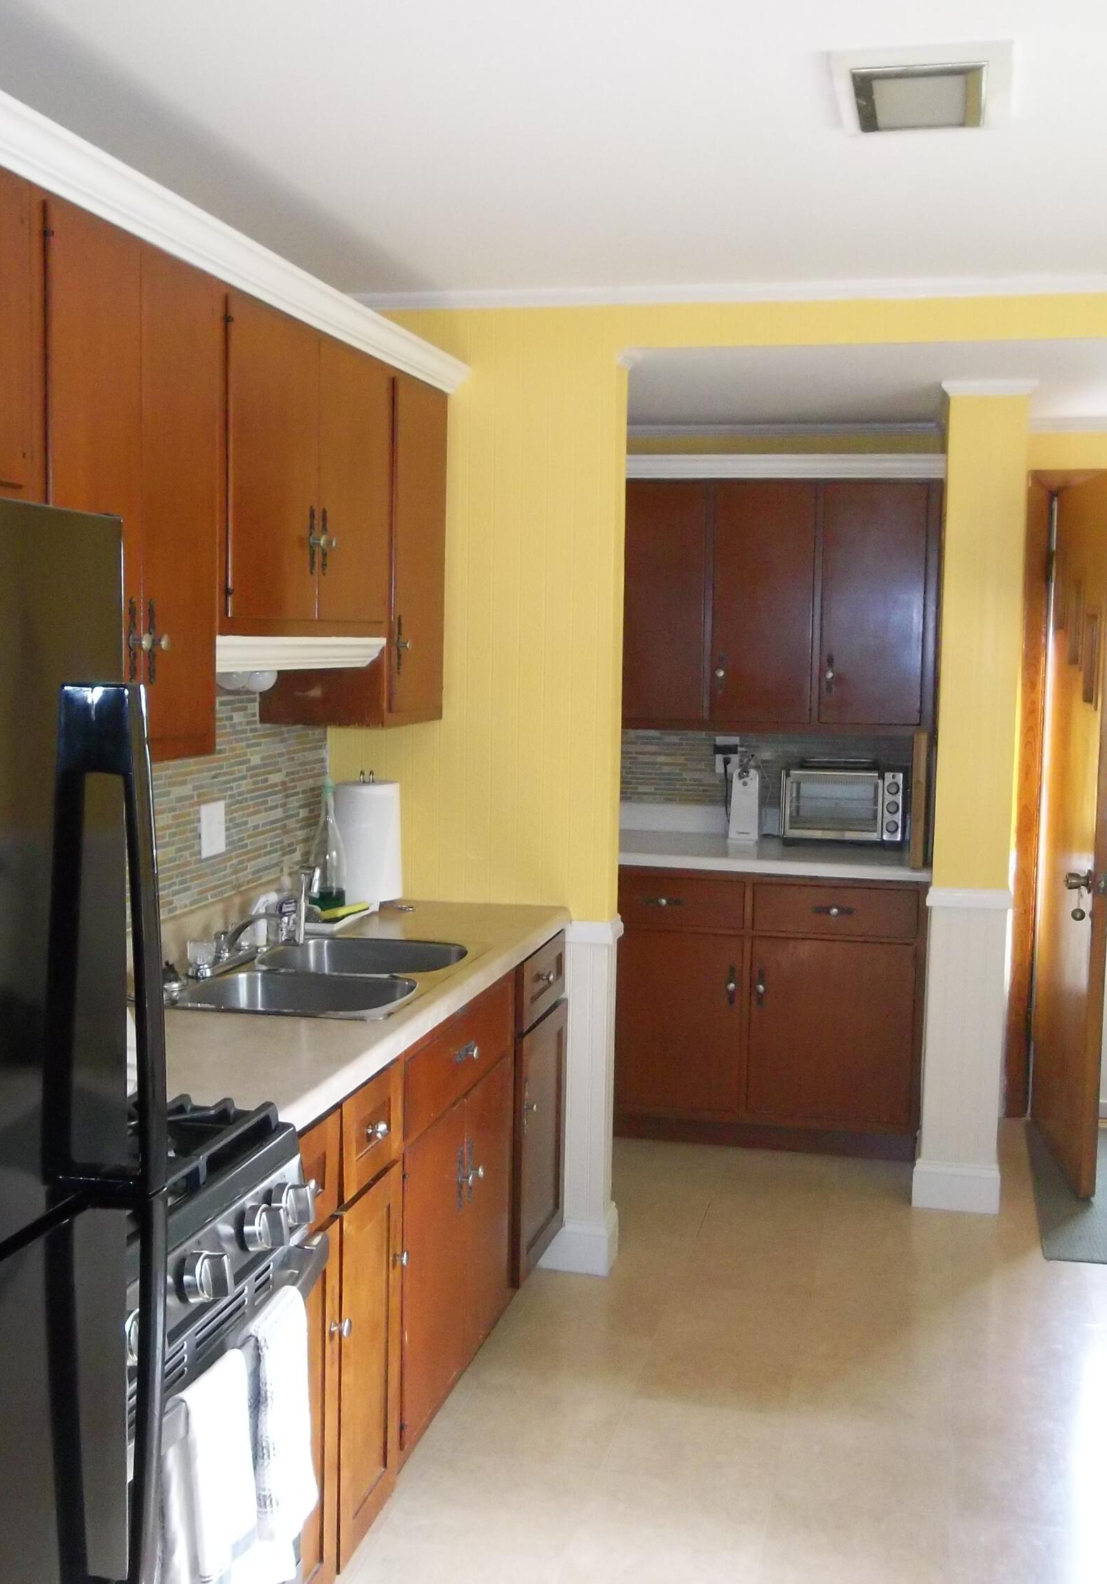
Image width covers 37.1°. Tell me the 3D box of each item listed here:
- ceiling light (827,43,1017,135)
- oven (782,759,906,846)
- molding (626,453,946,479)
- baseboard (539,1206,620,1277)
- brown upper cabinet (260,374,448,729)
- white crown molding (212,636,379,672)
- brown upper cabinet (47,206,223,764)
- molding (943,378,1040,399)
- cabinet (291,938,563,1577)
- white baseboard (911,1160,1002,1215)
[{"bbox_3d":[0.538,-1.021,2.385,0.242,0.050,0.390,2,5,13],"label":"ceiling light"},{"bbox_3d":[0.955,0.037,5.427,0.389,0.275,0.265,2,5,12],"label":"oven"},{"bbox_3d":[0.661,-1.002,5.078,1.068,0.078,0.065,2,6,13],"label":"molding"},{"bbox_3d":[0.065,1.128,4.180,0.182,0.135,0.160,2,5,12],"label":"baseboard"},{"bbox_3d":[-0.461,-0.559,3.851,0.305,0.800,0.440,2,5,13],"label":"brown upper cabinet"},{"bbox_3d":[-0.482,-0.262,3.142,0.048,0.065,0.878,2,6,13],"label":"white crown molding"},{"bbox_3d":[-0.770,-0.438,2.535,0.306,0.783,0.557,2,5,12],"label":"brown upper cabinet"},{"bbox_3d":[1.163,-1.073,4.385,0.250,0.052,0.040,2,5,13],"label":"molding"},{"bbox_3d":[-0.473,0.813,3.190,0.610,0.875,1.863,2,6,13],"label":"cabinet"},{"bbox_3d":[1.127,1.109,4.605,0.240,0.123,0.024,2,5,13],"label":"white baseboard"}]

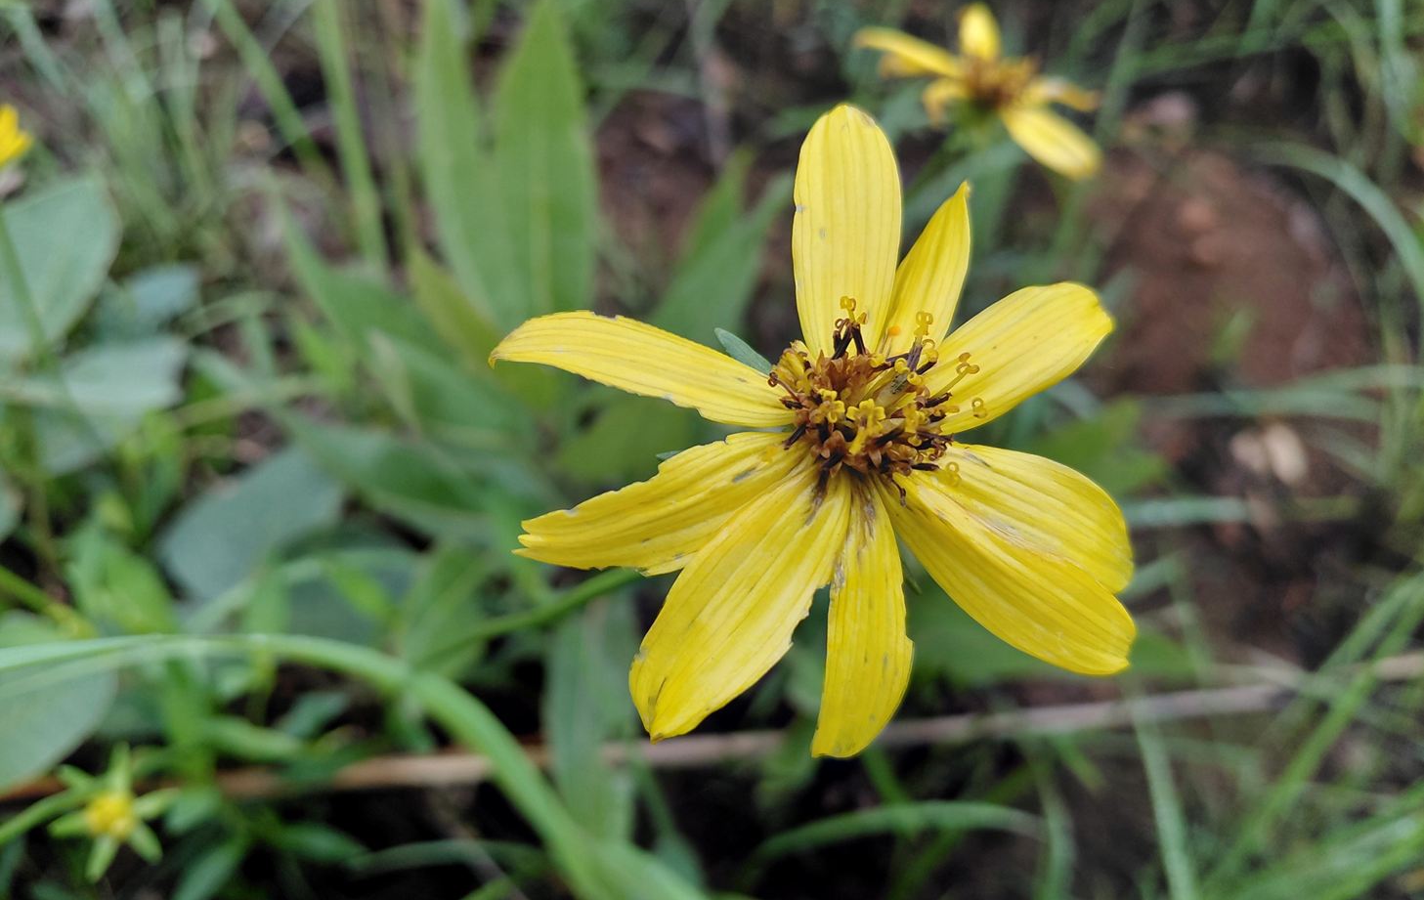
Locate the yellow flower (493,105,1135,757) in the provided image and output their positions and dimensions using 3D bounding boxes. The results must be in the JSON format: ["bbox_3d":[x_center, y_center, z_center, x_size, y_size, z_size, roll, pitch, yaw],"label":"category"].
[{"bbox_3d":[0.013,-0.004,0.122,0.077,0.029,0.081,-17,72,-17],"label":"yellow flower"}]

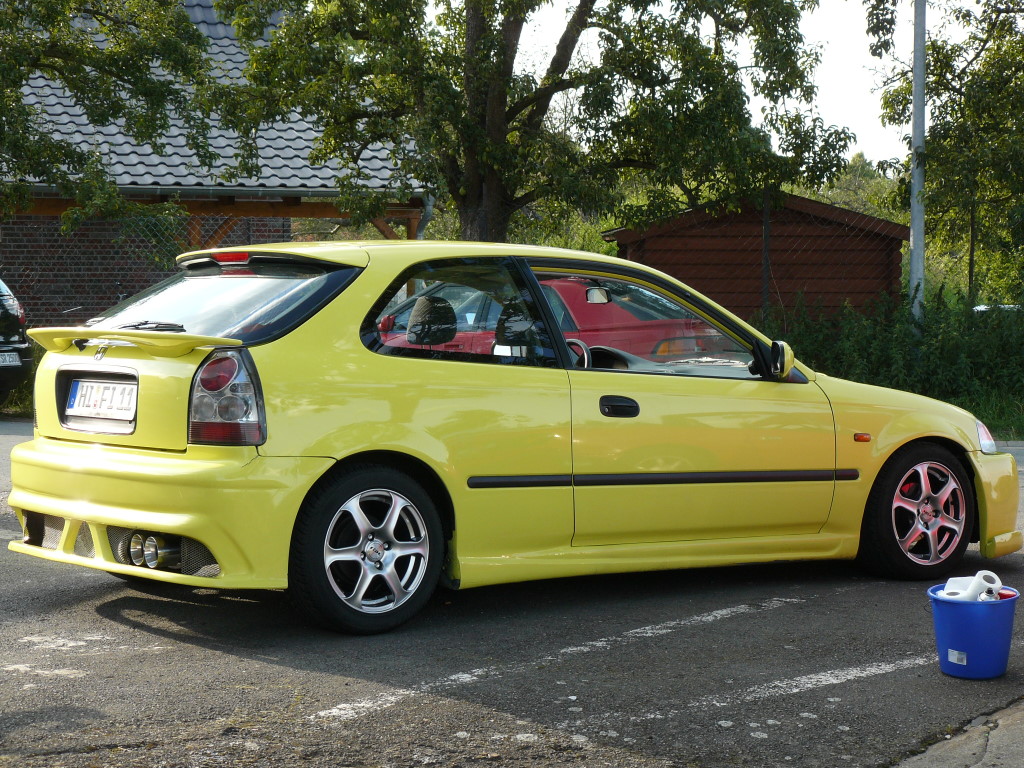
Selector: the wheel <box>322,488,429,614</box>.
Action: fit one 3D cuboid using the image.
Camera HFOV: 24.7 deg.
[{"bbox_3d":[-0.495,0.552,7.819,0.415,0.415,0.175,-1,3,-36],"label":"wheel"}]

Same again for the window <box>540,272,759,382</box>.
[{"bbox_3d":[0.491,-0.218,8.521,0.960,0.452,0.060,-1,-22,-37],"label":"window"}]

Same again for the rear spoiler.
[{"bbox_3d":[-1.374,-0.144,8.023,0.220,0.095,1.470,-1,3,-37],"label":"rear spoiler"}]

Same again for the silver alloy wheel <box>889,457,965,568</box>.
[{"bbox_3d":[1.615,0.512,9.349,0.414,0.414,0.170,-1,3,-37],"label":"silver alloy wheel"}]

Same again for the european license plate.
[{"bbox_3d":[-1.407,0.057,8.049,0.016,0.120,0.520,10,-4,-36],"label":"european license plate"}]

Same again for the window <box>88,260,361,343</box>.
[{"bbox_3d":[-1.096,-0.286,8.223,0.570,0.100,1.300,-34,21,-31],"label":"window"}]

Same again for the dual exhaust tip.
[{"bbox_3d":[-1.157,0.552,7.706,0.120,0.105,0.205,-1,3,-36],"label":"dual exhaust tip"}]

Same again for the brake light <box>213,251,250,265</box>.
[{"bbox_3d":[-0.986,-0.451,8.334,0.045,0.040,0.255,-1,3,-36],"label":"brake light"}]

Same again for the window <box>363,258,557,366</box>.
[{"bbox_3d":[-0.193,-0.242,8.032,0.790,0.428,0.060,-1,-22,-37],"label":"window"}]

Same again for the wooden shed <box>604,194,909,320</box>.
[{"bbox_3d":[2.469,-0.853,24.042,2.980,2.170,2.800,1,2,0],"label":"wooden shed"}]

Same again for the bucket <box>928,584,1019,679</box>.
[{"bbox_3d":[1.421,0.770,7.194,0.280,0.237,0.280,0,3,0],"label":"bucket"}]

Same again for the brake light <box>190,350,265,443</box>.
[{"bbox_3d":[-0.917,0.038,7.530,0.180,0.310,0.225,-1,3,-36],"label":"brake light"}]

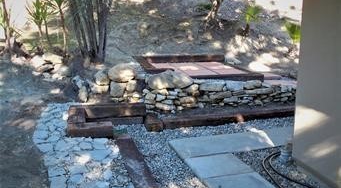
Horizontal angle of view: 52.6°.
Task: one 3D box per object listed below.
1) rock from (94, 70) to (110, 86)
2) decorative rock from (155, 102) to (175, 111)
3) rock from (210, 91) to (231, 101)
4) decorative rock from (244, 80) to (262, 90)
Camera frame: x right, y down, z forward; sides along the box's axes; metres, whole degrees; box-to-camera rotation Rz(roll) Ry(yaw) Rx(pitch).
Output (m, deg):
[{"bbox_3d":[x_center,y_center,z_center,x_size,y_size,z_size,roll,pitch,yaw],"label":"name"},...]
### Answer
[{"bbox_3d":[-1.226,-0.280,6.200,0.270,0.248,0.250,-2,12,-6],"label":"rock"},{"bbox_3d":[-0.090,0.187,5.170,0.282,0.079,0.180,-5,14,-18],"label":"decorative rock"},{"bbox_3d":[0.954,0.029,6.580,0.444,0.181,0.260,-3,12,-17],"label":"rock"},{"bbox_3d":[1.555,-0.162,6.470,0.341,0.160,0.220,-3,12,-10],"label":"decorative rock"}]

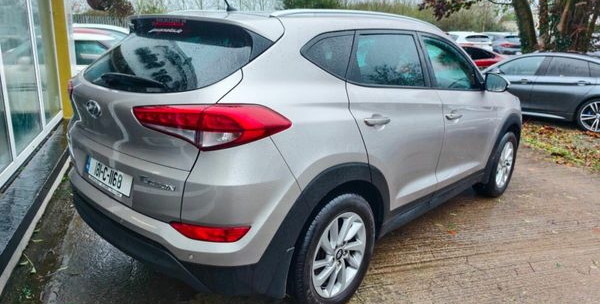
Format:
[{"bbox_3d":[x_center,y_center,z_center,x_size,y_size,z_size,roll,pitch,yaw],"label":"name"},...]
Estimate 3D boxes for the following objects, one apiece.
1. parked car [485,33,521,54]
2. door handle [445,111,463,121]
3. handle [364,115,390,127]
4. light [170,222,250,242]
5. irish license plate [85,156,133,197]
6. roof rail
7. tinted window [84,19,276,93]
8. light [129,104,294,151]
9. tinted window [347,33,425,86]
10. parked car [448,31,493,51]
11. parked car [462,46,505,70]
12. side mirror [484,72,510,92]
[{"bbox_3d":[10.400,-5.400,20.300,1.820,1.550,4.300,4,15,8],"label":"parked car"},{"bbox_3d":[1.086,-0.253,2.769,0.055,0.050,0.250,15,19,41],"label":"door handle"},{"bbox_3d":[0.411,-0.160,2.056,0.055,0.055,0.240,15,19,41],"label":"handle"},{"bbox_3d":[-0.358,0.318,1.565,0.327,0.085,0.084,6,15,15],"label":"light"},{"bbox_3d":[-0.968,0.117,2.008,0.520,0.110,0.025,15,7,41],"label":"irish license plate"},{"bbox_3d":[0.459,-0.794,2.413,0.080,0.105,1.740,15,19,41],"label":"roof rail"},{"bbox_3d":[-0.753,-0.506,2.086,1.350,0.430,0.130,15,-18,41],"label":"tinted window"},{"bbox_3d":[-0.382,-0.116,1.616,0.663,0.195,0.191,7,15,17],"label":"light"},{"bbox_3d":[0.484,-0.534,2.263,0.860,0.340,0.060,-13,-5,-45],"label":"tinted window"},{"bbox_3d":[8.304,-5.399,20.500,1.820,1.580,4.350,0,14,-8],"label":"parked car"},{"bbox_3d":[5.328,-3.182,14.500,1.800,1.450,4.400,-12,19,-43],"label":"parked car"},{"bbox_3d":[1.571,-0.543,3.166,0.210,0.155,0.130,15,19,41],"label":"side mirror"}]

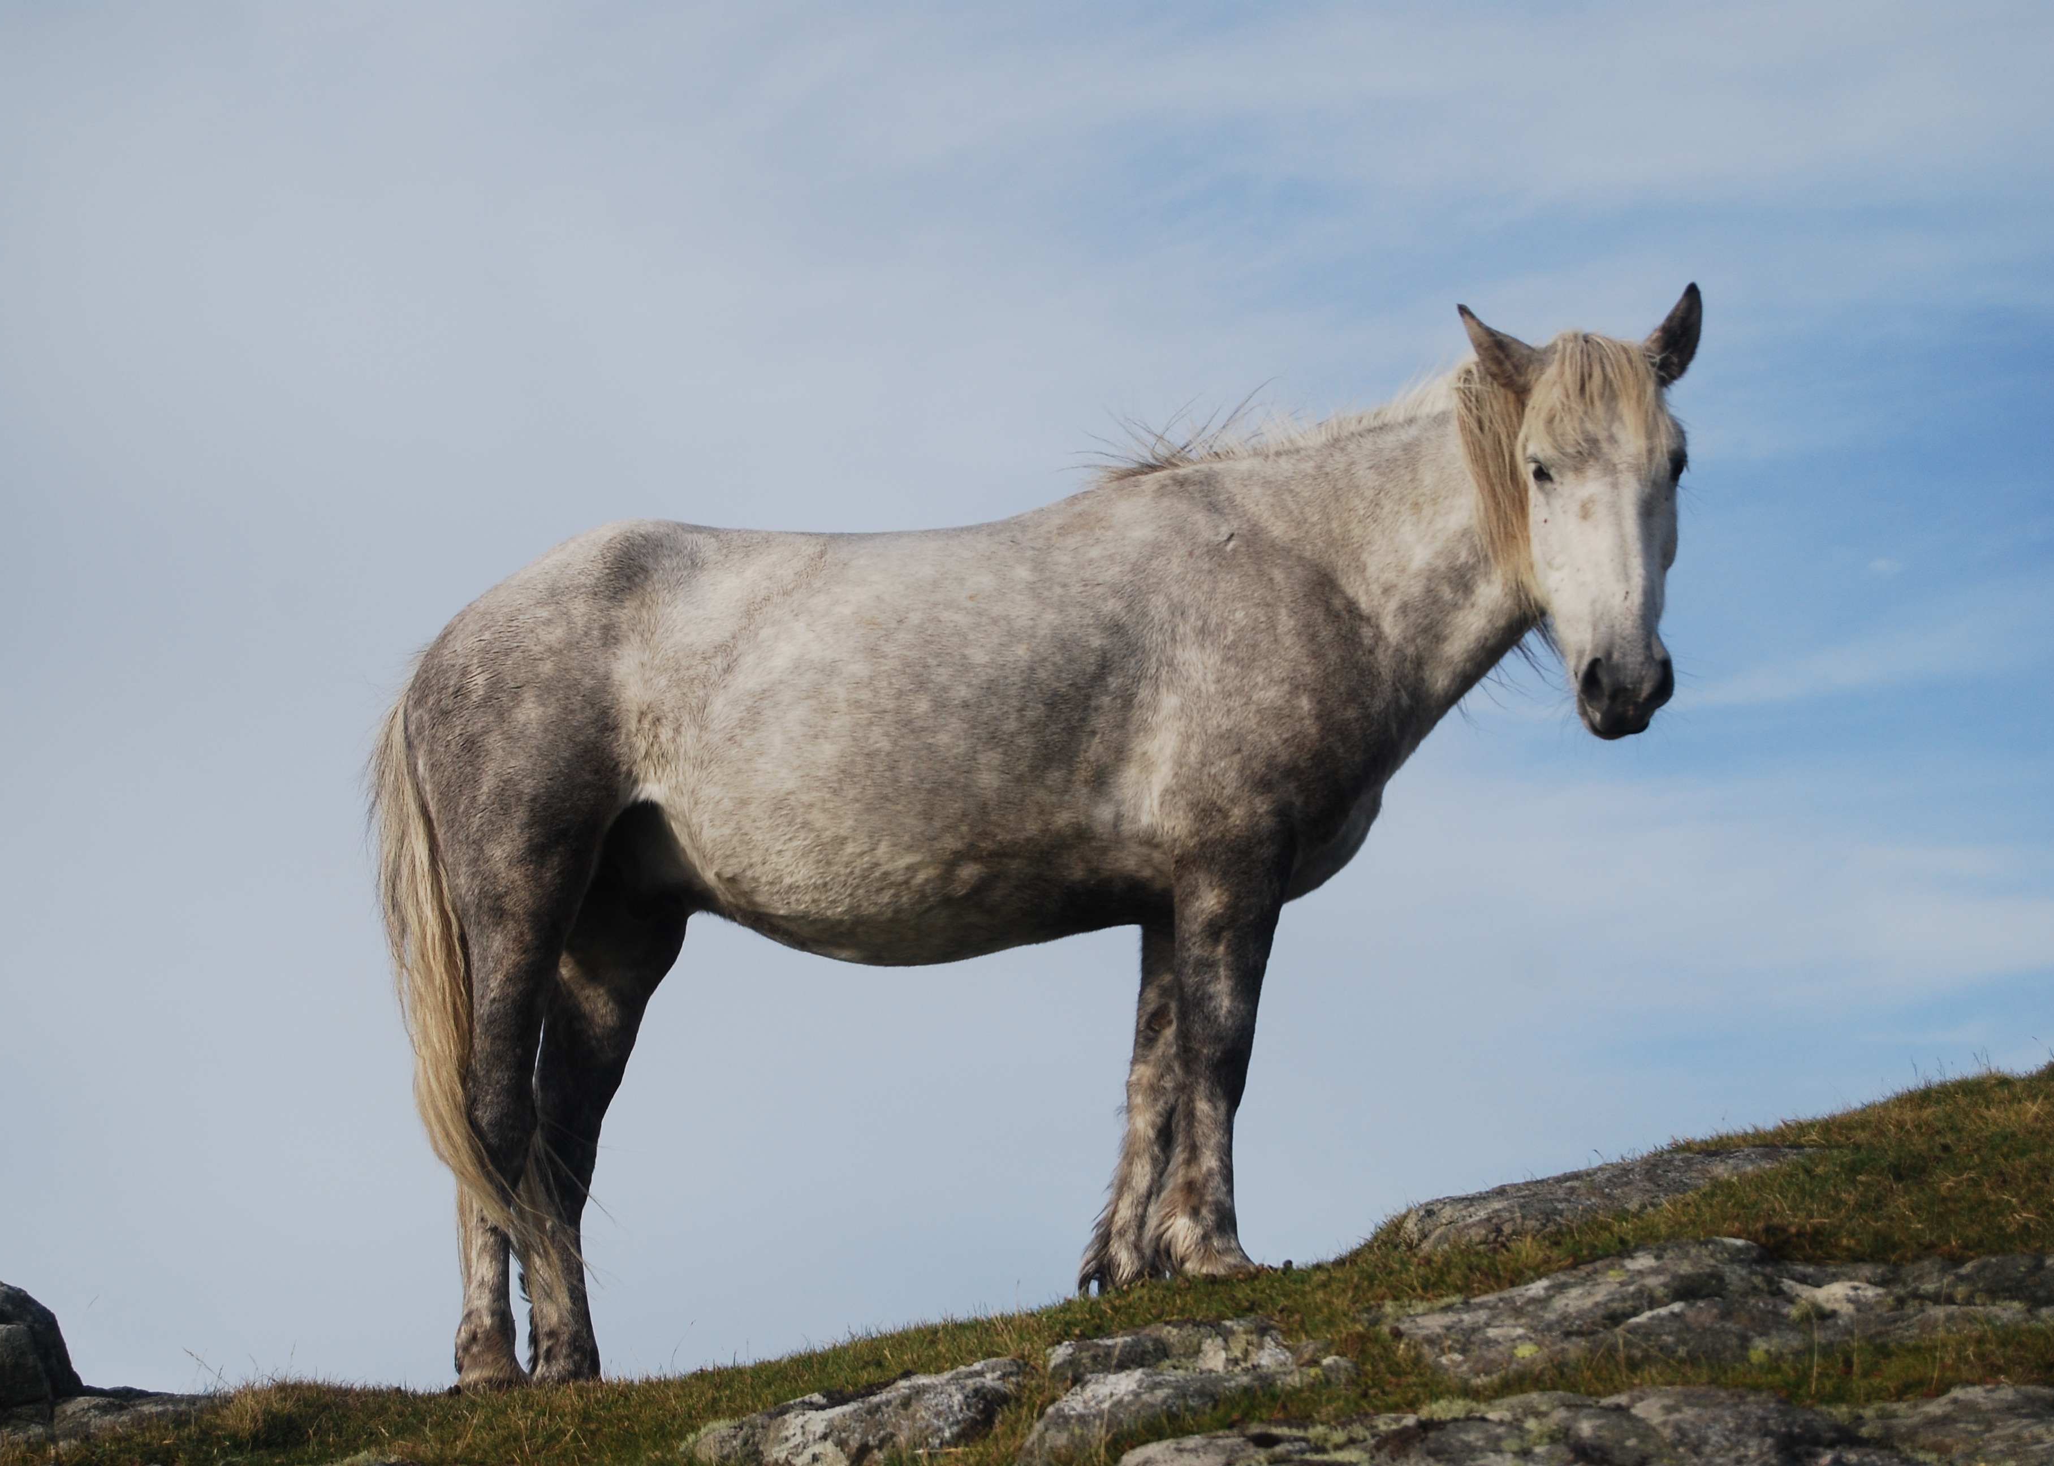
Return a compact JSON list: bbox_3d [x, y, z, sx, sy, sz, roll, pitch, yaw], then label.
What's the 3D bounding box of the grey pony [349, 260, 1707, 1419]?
[{"bbox_3d":[0.015,0.165,7.550,1.960,1.620,0.620,-3,-8,5],"label":"grey pony"}]

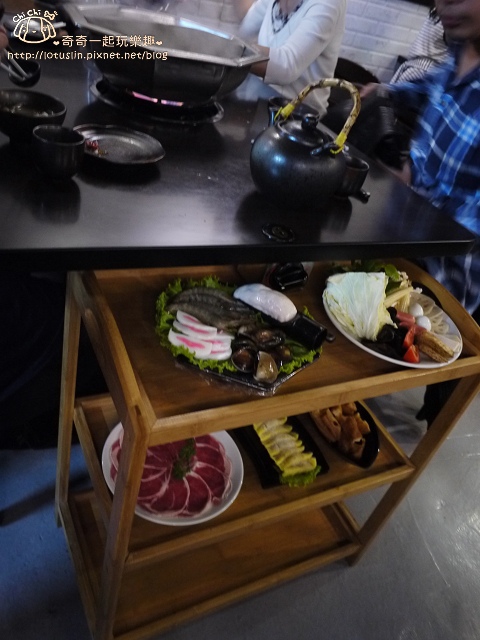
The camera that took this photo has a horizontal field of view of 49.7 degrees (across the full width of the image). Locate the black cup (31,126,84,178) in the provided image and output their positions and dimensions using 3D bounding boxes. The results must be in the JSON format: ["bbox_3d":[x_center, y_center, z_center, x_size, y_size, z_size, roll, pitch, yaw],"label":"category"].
[{"bbox_3d":[-0.280,-0.255,0.803,0.076,0.066,0.076,-6,41,-28],"label":"black cup"}]

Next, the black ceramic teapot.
[{"bbox_3d":[0.114,-0.328,0.960,0.198,0.232,0.179,39,40,28],"label":"black ceramic teapot"}]

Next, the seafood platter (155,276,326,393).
[{"bbox_3d":[0.001,0.010,0.781,0.243,0.058,0.253,-6,41,-29],"label":"seafood platter"}]

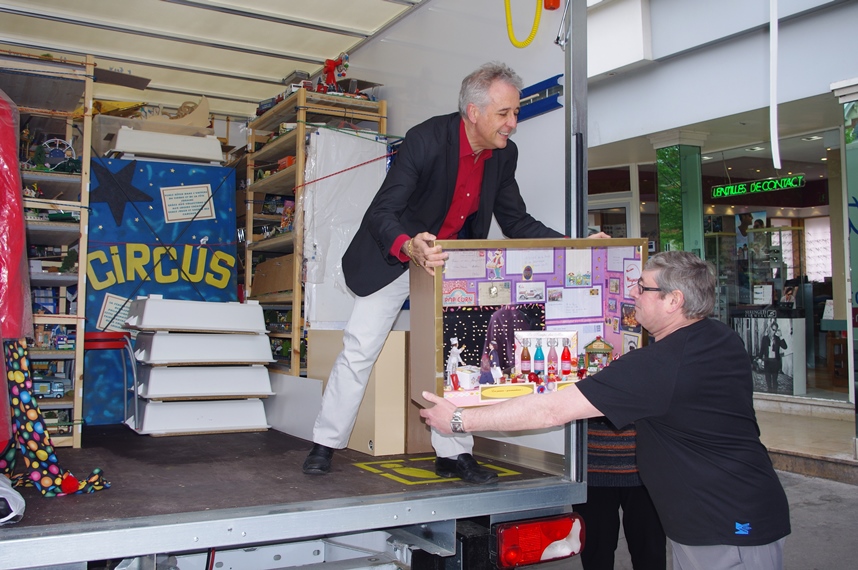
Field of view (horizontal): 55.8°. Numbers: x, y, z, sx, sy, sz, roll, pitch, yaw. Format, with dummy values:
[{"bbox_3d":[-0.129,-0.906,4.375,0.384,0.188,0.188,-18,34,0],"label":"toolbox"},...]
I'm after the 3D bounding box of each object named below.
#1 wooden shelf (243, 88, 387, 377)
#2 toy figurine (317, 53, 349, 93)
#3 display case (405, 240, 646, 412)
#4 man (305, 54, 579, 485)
[{"bbox_3d":[-0.687,-0.104,4.613,0.505,1.790,0.890,2,-3,-29],"label":"wooden shelf"},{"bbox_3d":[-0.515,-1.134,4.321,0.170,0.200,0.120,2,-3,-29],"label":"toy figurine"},{"bbox_3d":[0.322,0.113,2.608,0.716,0.517,0.262,-2,4,-17],"label":"display case"},{"bbox_3d":[0.008,-0.004,2.835,0.880,1.430,0.680,-2,-4,45],"label":"man"}]

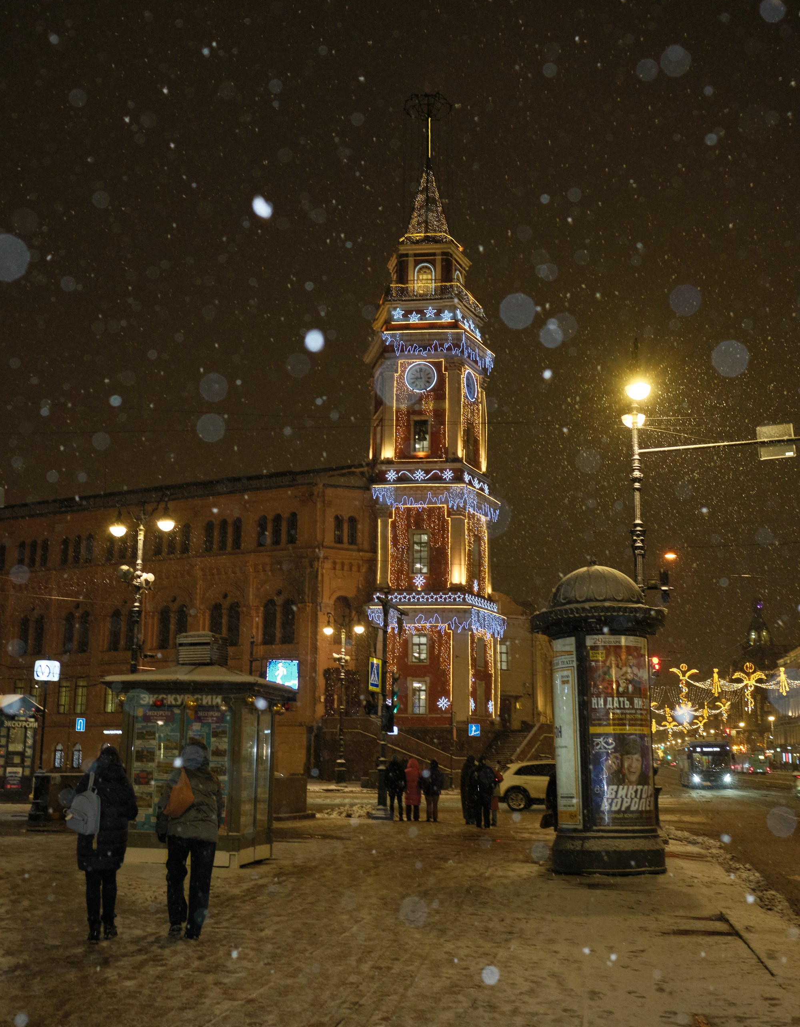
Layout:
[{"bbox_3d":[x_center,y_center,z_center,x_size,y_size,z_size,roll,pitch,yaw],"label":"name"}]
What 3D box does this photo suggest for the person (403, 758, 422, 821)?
[{"bbox_3d":[0.349,7.451,31.481,0.500,1.650,0.380,0,-12,5],"label":"person"}]

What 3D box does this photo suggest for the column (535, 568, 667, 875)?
[{"bbox_3d":[3.193,3.161,18.471,2.100,4.750,2.100,-3,-12,9],"label":"column"}]

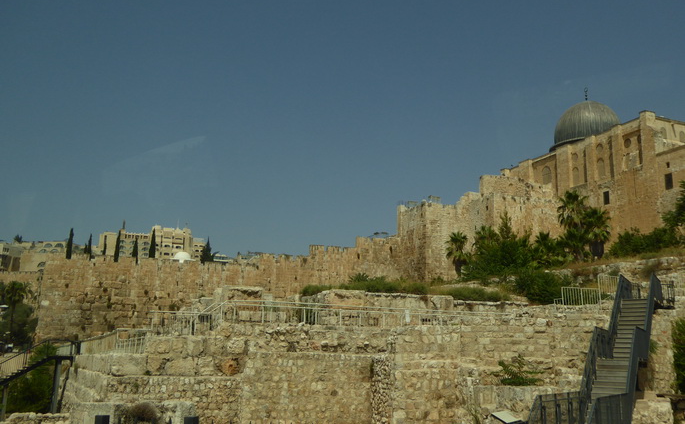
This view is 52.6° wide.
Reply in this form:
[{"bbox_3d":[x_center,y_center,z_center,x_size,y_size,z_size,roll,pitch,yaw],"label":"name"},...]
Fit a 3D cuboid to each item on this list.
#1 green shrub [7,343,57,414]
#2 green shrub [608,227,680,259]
[{"bbox_3d":[-16.665,8.947,37.000,2.800,3.800,2.500,0,-11,0],"label":"green shrub"},{"bbox_3d":[25.203,2.554,58.000,5.900,2.400,3.200,0,-11,0],"label":"green shrub"}]

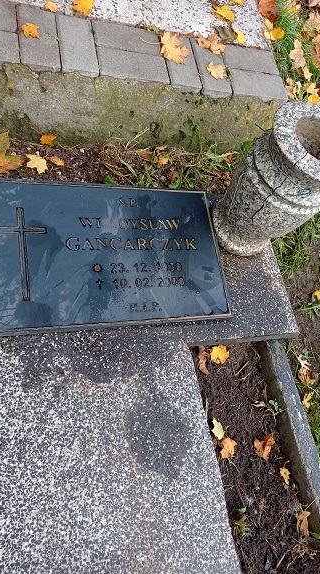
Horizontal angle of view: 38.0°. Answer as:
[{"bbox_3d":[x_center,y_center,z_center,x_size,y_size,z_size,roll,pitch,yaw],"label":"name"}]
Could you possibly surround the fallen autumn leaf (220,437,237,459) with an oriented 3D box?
[{"bbox_3d":[0.170,0.399,1.150,0.051,0.012,0.046,1,65,-21],"label":"fallen autumn leaf"}]

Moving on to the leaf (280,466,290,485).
[{"bbox_3d":[0.321,0.476,1.172,0.027,0.010,0.043,-14,71,-26],"label":"leaf"}]

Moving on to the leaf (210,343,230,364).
[{"bbox_3d":[0.163,0.183,1.261,0.059,0.012,0.058,13,61,-15],"label":"leaf"}]

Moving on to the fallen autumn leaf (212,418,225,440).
[{"bbox_3d":[0.144,0.356,1.163,0.031,0.010,0.054,-11,70,-25],"label":"fallen autumn leaf"}]

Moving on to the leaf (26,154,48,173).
[{"bbox_3d":[-0.352,-0.348,1.330,0.065,0.012,0.062,5,64,-19],"label":"leaf"}]

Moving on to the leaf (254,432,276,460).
[{"bbox_3d":[0.272,0.405,1.177,0.060,0.022,0.064,10,62,-17],"label":"leaf"}]

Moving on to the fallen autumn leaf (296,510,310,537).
[{"bbox_3d":[0.350,0.573,1.121,0.042,0.020,0.053,10,62,-17],"label":"fallen autumn leaf"}]

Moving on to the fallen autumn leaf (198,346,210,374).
[{"bbox_3d":[0.119,0.196,1.232,0.034,0.018,0.077,-1,66,-22],"label":"fallen autumn leaf"}]

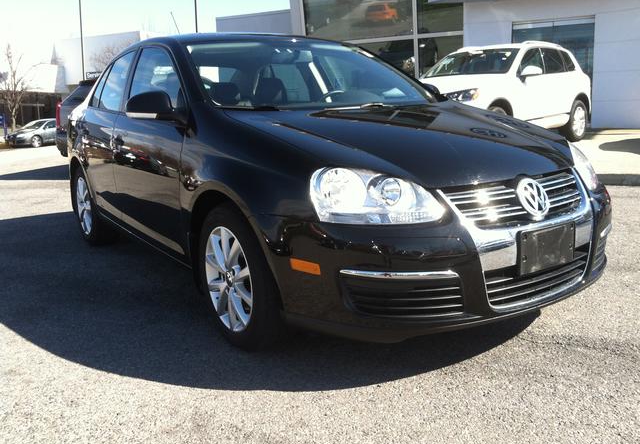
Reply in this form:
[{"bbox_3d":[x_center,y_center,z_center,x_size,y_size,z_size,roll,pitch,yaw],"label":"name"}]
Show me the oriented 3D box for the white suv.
[{"bbox_3d":[2.866,-2.108,10.772,1.940,1.720,4.790,8,15,42],"label":"white suv"}]

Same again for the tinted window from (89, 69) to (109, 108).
[{"bbox_3d":[-1.551,-0.939,4.539,0.050,0.300,0.330,17,-1,-34],"label":"tinted window"}]

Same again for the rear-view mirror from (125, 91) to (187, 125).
[{"bbox_3d":[-0.774,-0.527,3.029,0.230,0.160,0.180,-9,13,-32],"label":"rear-view mirror"}]

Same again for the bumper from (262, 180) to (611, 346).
[{"bbox_3d":[0.685,0.087,2.605,1.760,0.520,0.600,-10,13,-31],"label":"bumper"}]

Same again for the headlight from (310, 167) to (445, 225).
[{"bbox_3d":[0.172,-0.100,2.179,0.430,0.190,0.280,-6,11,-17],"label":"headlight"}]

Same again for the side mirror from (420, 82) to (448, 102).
[{"bbox_3d":[0.716,-0.827,4.021,0.220,0.150,0.170,-10,13,-31],"label":"side mirror"}]

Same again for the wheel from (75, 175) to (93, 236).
[{"bbox_3d":[-1.700,-0.130,4.877,0.170,0.440,0.440,-10,13,-31],"label":"wheel"}]

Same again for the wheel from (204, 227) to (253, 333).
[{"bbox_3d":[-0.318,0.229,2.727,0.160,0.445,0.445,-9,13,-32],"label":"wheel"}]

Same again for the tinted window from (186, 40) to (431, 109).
[{"bbox_3d":[-0.093,-0.838,3.583,1.400,0.140,0.820,-9,42,-32],"label":"tinted window"}]

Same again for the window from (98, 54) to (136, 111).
[{"bbox_3d":[-1.321,-0.912,4.220,0.060,0.400,0.580,16,-1,-34],"label":"window"}]

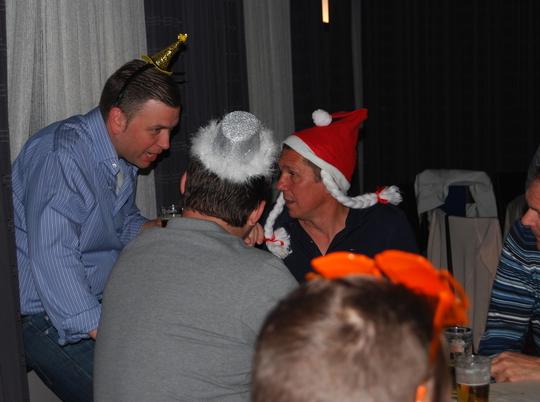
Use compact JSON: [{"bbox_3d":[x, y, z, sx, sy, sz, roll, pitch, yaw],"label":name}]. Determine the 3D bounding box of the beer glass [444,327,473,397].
[{"bbox_3d":[0.431,0.370,2.963,0.061,0.154,0.061,-2,8,0],"label":"beer glass"}]

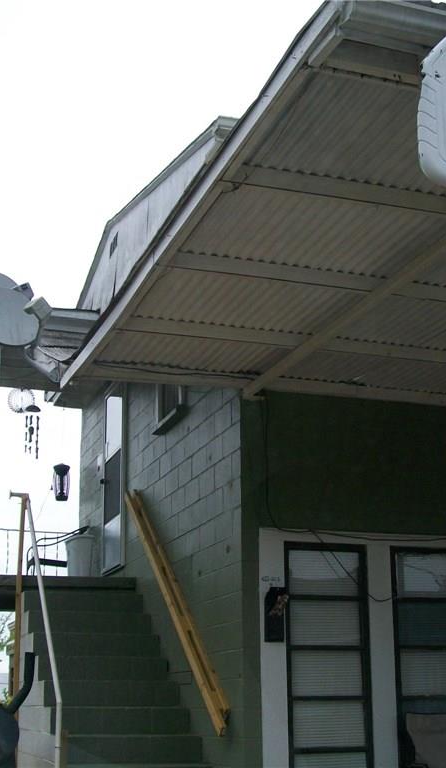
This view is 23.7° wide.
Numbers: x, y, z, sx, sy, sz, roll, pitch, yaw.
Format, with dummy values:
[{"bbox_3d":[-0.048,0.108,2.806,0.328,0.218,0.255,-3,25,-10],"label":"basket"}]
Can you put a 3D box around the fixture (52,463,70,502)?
[{"bbox_3d":[-1.946,1.182,12.775,0.190,0.430,0.190,5,-17,-18],"label":"fixture"}]

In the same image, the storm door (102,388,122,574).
[{"bbox_3d":[-1.214,1.024,11.614,0.050,2.040,0.920,5,-17,-18],"label":"storm door"}]

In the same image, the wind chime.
[{"bbox_3d":[-2.421,0.482,12.988,0.400,0.820,0.220,5,-17,-18],"label":"wind chime"}]

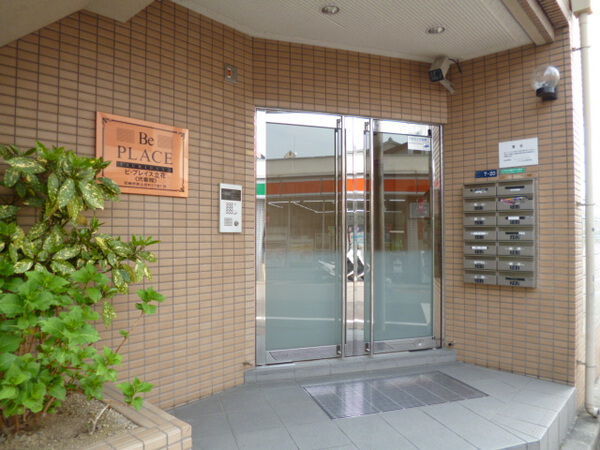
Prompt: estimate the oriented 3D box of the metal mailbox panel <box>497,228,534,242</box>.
[{"bbox_3d":[1.732,0.073,3.344,0.270,0.109,0.030,-1,-2,41],"label":"metal mailbox panel"}]

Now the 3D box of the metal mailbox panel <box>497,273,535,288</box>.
[{"bbox_3d":[1.719,0.431,3.302,0.262,0.117,0.050,-1,-2,41],"label":"metal mailbox panel"}]

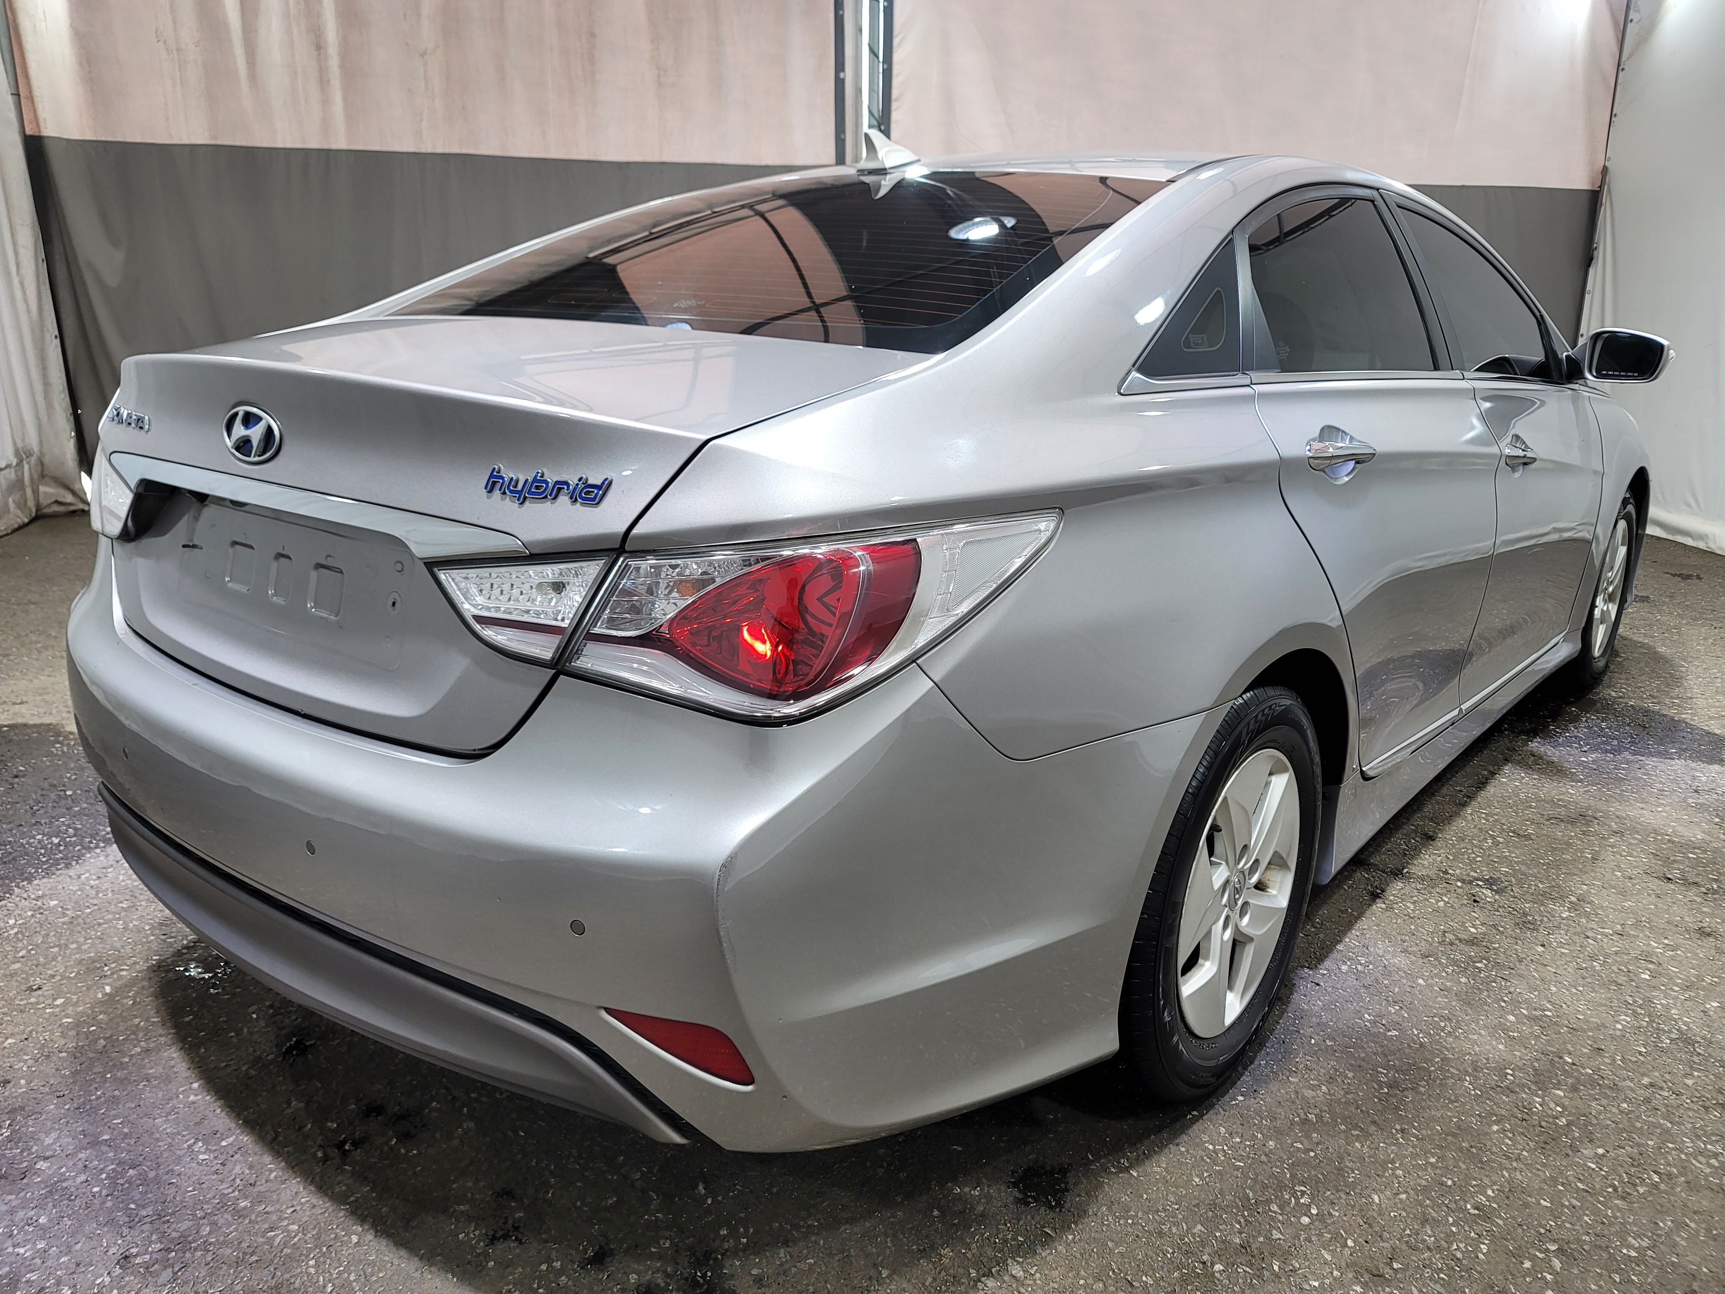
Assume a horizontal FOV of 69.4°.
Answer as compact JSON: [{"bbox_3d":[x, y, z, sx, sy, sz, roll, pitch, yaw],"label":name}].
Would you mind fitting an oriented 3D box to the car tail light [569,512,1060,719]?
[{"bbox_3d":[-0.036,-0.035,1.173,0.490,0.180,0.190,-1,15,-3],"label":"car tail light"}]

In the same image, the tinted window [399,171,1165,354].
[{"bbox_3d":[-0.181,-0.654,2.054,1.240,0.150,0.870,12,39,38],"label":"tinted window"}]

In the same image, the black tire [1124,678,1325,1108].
[{"bbox_3d":[0.488,0.344,1.875,0.215,0.668,0.668,12,19,38],"label":"black tire"}]

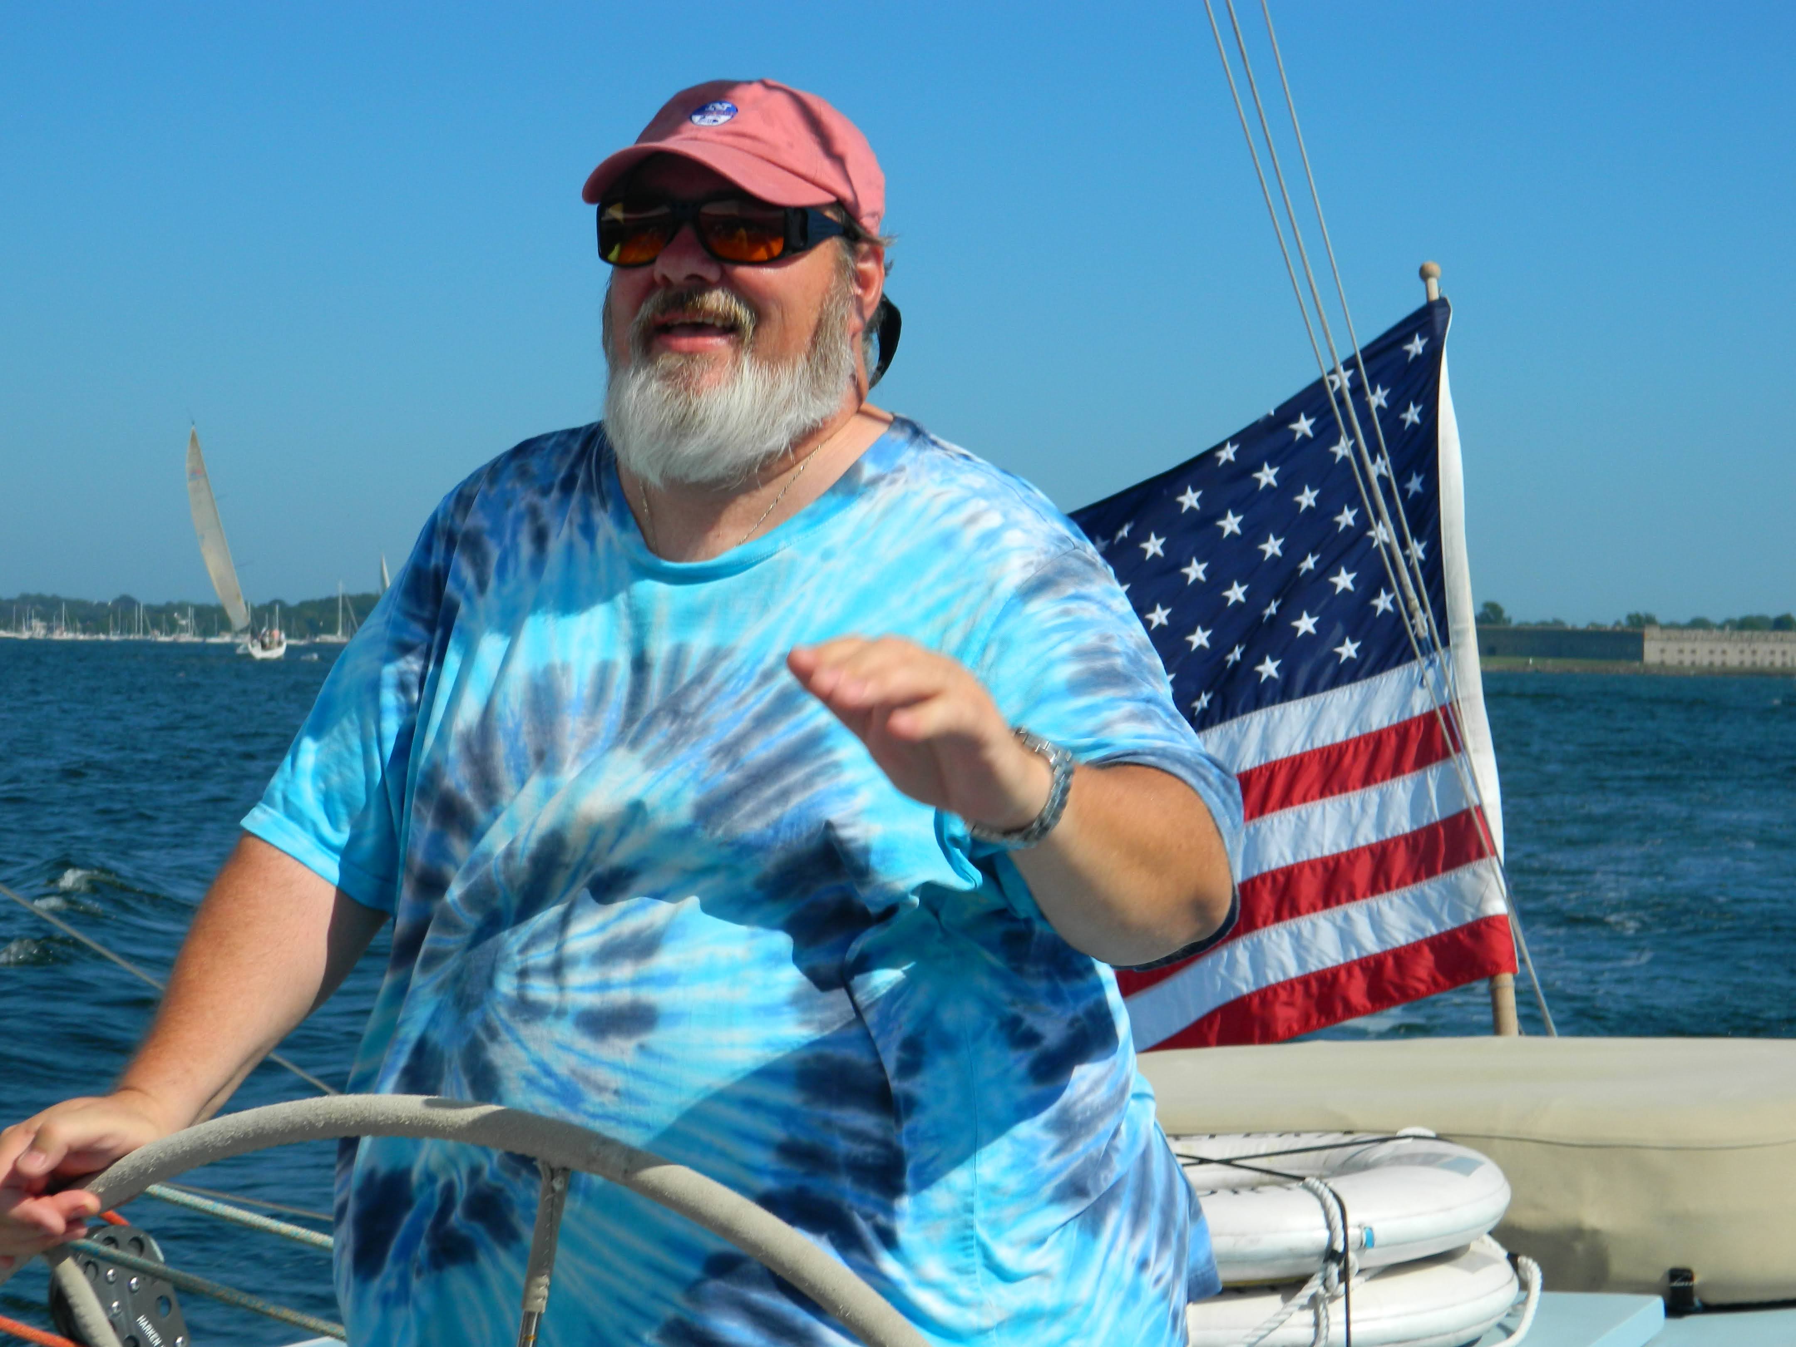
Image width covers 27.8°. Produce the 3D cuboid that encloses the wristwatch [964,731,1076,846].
[{"bbox_3d":[0.078,0.073,2.420,0.078,0.070,0.040,19,-8,38],"label":"wristwatch"}]

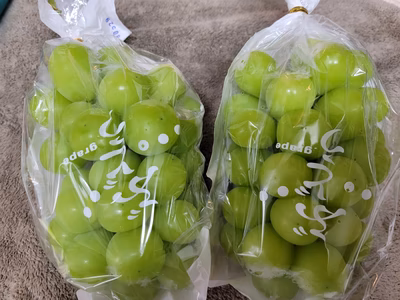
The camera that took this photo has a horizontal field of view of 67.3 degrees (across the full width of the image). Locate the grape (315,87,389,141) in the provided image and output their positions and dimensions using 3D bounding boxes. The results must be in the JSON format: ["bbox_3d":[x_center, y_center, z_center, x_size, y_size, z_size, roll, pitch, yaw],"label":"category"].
[{"bbox_3d":[0.093,-0.022,0.185,0.039,0.031,0.033,0,70,0],"label":"grape"}]

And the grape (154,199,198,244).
[{"bbox_3d":[-0.015,0.045,0.190,0.028,0.029,0.028,0,70,0],"label":"grape"}]

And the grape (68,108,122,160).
[{"bbox_3d":[-0.061,-0.009,0.175,0.032,0.031,0.030,0,70,0],"label":"grape"}]

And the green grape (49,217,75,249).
[{"bbox_3d":[-0.081,0.052,0.188,0.028,0.028,0.028,0,70,0],"label":"green grape"}]

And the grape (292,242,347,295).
[{"bbox_3d":[0.067,0.066,0.168,0.030,0.030,0.030,0,70,0],"label":"grape"}]

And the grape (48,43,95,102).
[{"bbox_3d":[-0.084,-0.051,0.197,0.026,0.028,0.037,-17,70,-6],"label":"grape"}]

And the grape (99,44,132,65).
[{"bbox_3d":[-0.061,-0.063,0.215,0.026,0.026,0.028,0,70,0],"label":"grape"}]

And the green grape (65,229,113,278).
[{"bbox_3d":[-0.063,0.059,0.172,0.029,0.029,0.029,0,67,0],"label":"green grape"}]

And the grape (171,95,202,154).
[{"bbox_3d":[-0.012,-0.018,0.208,0.028,0.029,0.036,0,70,0],"label":"grape"}]

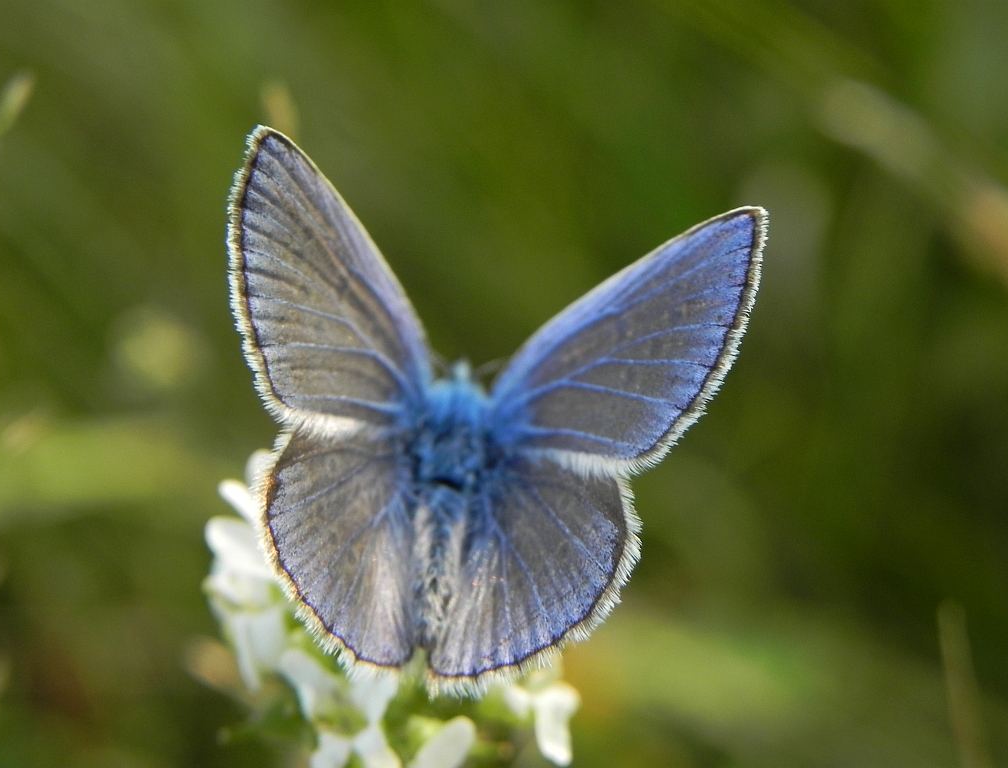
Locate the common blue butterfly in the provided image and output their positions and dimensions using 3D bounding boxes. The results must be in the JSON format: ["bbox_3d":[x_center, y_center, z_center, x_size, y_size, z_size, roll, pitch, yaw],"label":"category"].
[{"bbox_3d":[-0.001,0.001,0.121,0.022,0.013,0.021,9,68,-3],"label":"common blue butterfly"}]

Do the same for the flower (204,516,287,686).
[{"bbox_3d":[-0.012,0.010,0.127,0.005,0.007,0.004,15,30,26],"label":"flower"}]

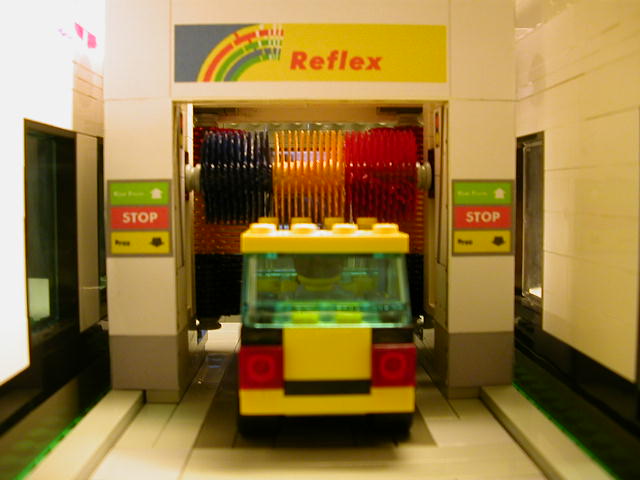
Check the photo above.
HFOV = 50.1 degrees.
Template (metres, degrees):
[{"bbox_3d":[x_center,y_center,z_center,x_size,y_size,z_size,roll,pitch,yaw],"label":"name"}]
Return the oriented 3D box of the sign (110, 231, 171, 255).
[{"bbox_3d":[-0.042,0.001,0.160,0.014,0.006,0.002,0,4,-1],"label":"sign"}]

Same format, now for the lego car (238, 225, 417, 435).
[{"bbox_3d":[0.000,0.017,0.159,0.033,0.043,0.072,0,4,-2],"label":"lego car"}]

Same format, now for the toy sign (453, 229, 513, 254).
[{"bbox_3d":[0.038,0.001,0.162,0.014,0.005,0.002,0,4,-1],"label":"toy sign"}]

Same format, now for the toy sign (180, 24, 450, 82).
[{"bbox_3d":[-0.002,-0.043,0.158,0.063,0.013,0.002,0,4,-1],"label":"toy sign"}]

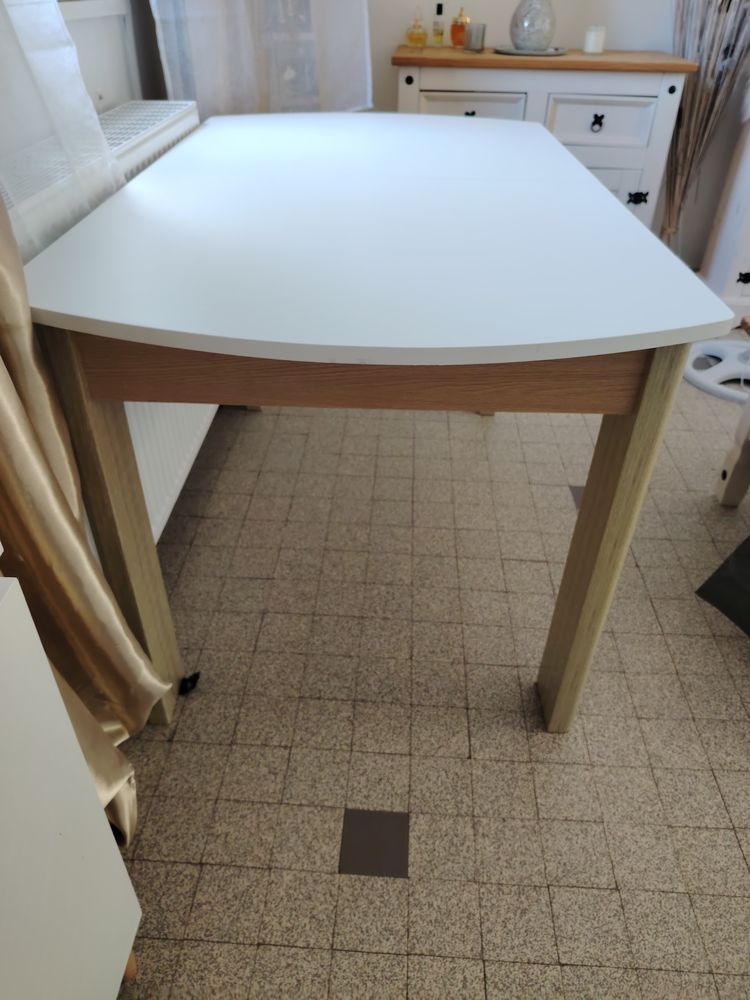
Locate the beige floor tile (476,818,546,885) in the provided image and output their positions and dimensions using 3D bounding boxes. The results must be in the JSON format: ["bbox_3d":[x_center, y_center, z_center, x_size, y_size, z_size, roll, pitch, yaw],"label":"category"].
[{"bbox_3d":[0.201,0.526,1.039,0.100,0.010,0.100,3,37,2],"label":"beige floor tile"}]

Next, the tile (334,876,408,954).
[{"bbox_3d":[-0.003,0.577,0.965,0.100,0.010,0.100,3,37,2],"label":"tile"}]

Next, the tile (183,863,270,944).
[{"bbox_3d":[-0.204,0.566,0.972,0.100,0.010,0.100,3,37,2],"label":"tile"}]

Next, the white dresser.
[{"bbox_3d":[0.525,-1.147,2.563,0.940,0.842,0.425,3,37,2],"label":"white dresser"}]

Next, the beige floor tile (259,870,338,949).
[{"bbox_3d":[-0.104,0.572,0.968,0.100,0.010,0.100,3,37,2],"label":"beige floor tile"}]

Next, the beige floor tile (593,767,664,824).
[{"bbox_3d":[0.405,0.475,1.113,0.100,0.010,0.100,3,37,2],"label":"beige floor tile"}]

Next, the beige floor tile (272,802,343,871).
[{"bbox_3d":[-0.098,0.511,1.046,0.099,0.010,0.099,3,37,2],"label":"beige floor tile"}]

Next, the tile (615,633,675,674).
[{"bbox_3d":[0.521,0.300,1.349,0.100,0.010,0.100,3,37,2],"label":"tile"}]

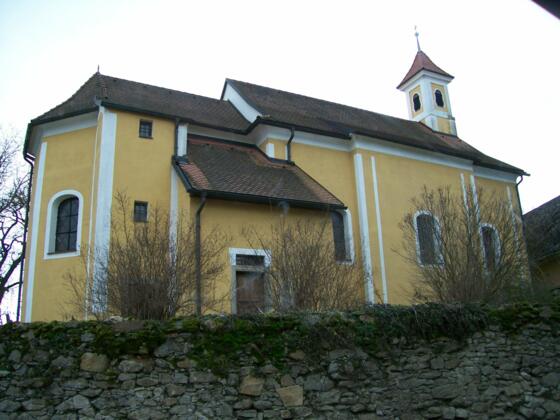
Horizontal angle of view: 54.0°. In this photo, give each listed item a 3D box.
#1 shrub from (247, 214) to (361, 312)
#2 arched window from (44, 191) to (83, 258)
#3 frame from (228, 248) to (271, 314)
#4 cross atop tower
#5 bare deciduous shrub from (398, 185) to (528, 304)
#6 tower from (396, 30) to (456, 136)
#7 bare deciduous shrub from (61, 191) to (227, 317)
[{"bbox_3d":[0.612,1.527,14.165,2.894,2.577,2.605,7,-18,-29],"label":"shrub"},{"bbox_3d":[-7.087,0.458,18.193,1.382,2.320,0.220,-7,-17,15],"label":"arched window"},{"bbox_3d":[-0.897,2.500,17.542,1.505,2.500,0.220,7,-18,-29],"label":"frame"},{"bbox_3d":[8.050,-9.923,31.888,0.360,1.774,0.120,7,-18,-29],"label":"cross atop tower"},{"bbox_3d":[5.510,1.155,16.465,3.705,3.632,3.334,7,-18,-29],"label":"bare deciduous shrub"},{"bbox_3d":[8.230,-7.167,31.134,2.200,7.064,2.200,7,-18,-29],"label":"tower"},{"bbox_3d":[-3.175,1.236,13.165,3.694,3.135,3.324,7,-18,-29],"label":"bare deciduous shrub"}]

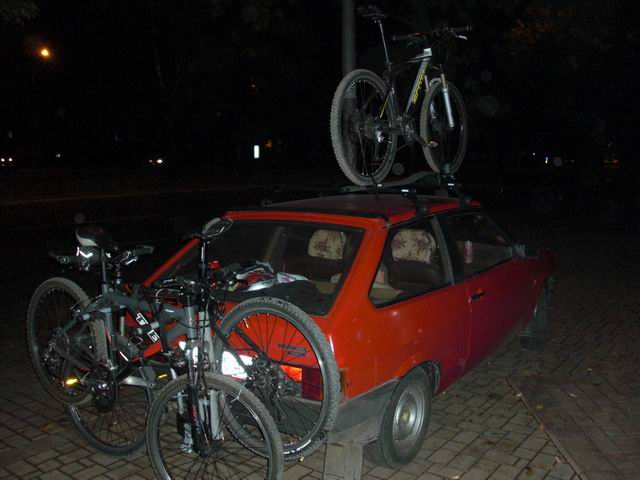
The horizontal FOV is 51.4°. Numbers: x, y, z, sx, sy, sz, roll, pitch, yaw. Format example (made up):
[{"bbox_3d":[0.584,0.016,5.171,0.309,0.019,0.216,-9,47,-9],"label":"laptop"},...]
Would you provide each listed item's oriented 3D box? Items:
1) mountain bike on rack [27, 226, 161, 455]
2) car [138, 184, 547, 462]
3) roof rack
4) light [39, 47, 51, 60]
[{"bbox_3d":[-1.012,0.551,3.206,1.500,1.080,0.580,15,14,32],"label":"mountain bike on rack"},{"bbox_3d":[0.538,0.340,4.945,1.640,1.400,4.000,5,9,34],"label":"car"},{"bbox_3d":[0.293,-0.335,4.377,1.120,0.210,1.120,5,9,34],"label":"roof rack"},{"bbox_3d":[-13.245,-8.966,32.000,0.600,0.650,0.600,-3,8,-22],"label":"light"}]

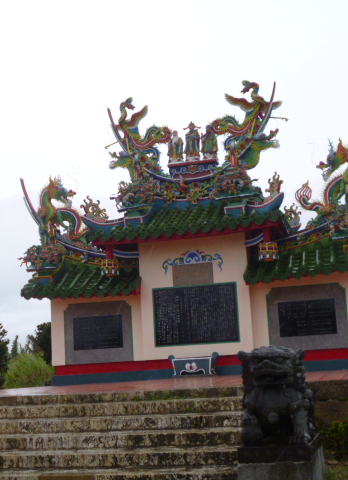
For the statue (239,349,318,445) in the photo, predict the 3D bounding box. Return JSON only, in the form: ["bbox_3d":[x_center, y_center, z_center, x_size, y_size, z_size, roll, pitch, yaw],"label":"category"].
[{"bbox_3d":[1.039,1.577,7.116,0.680,0.950,0.920,-6,-11,15],"label":"statue"}]

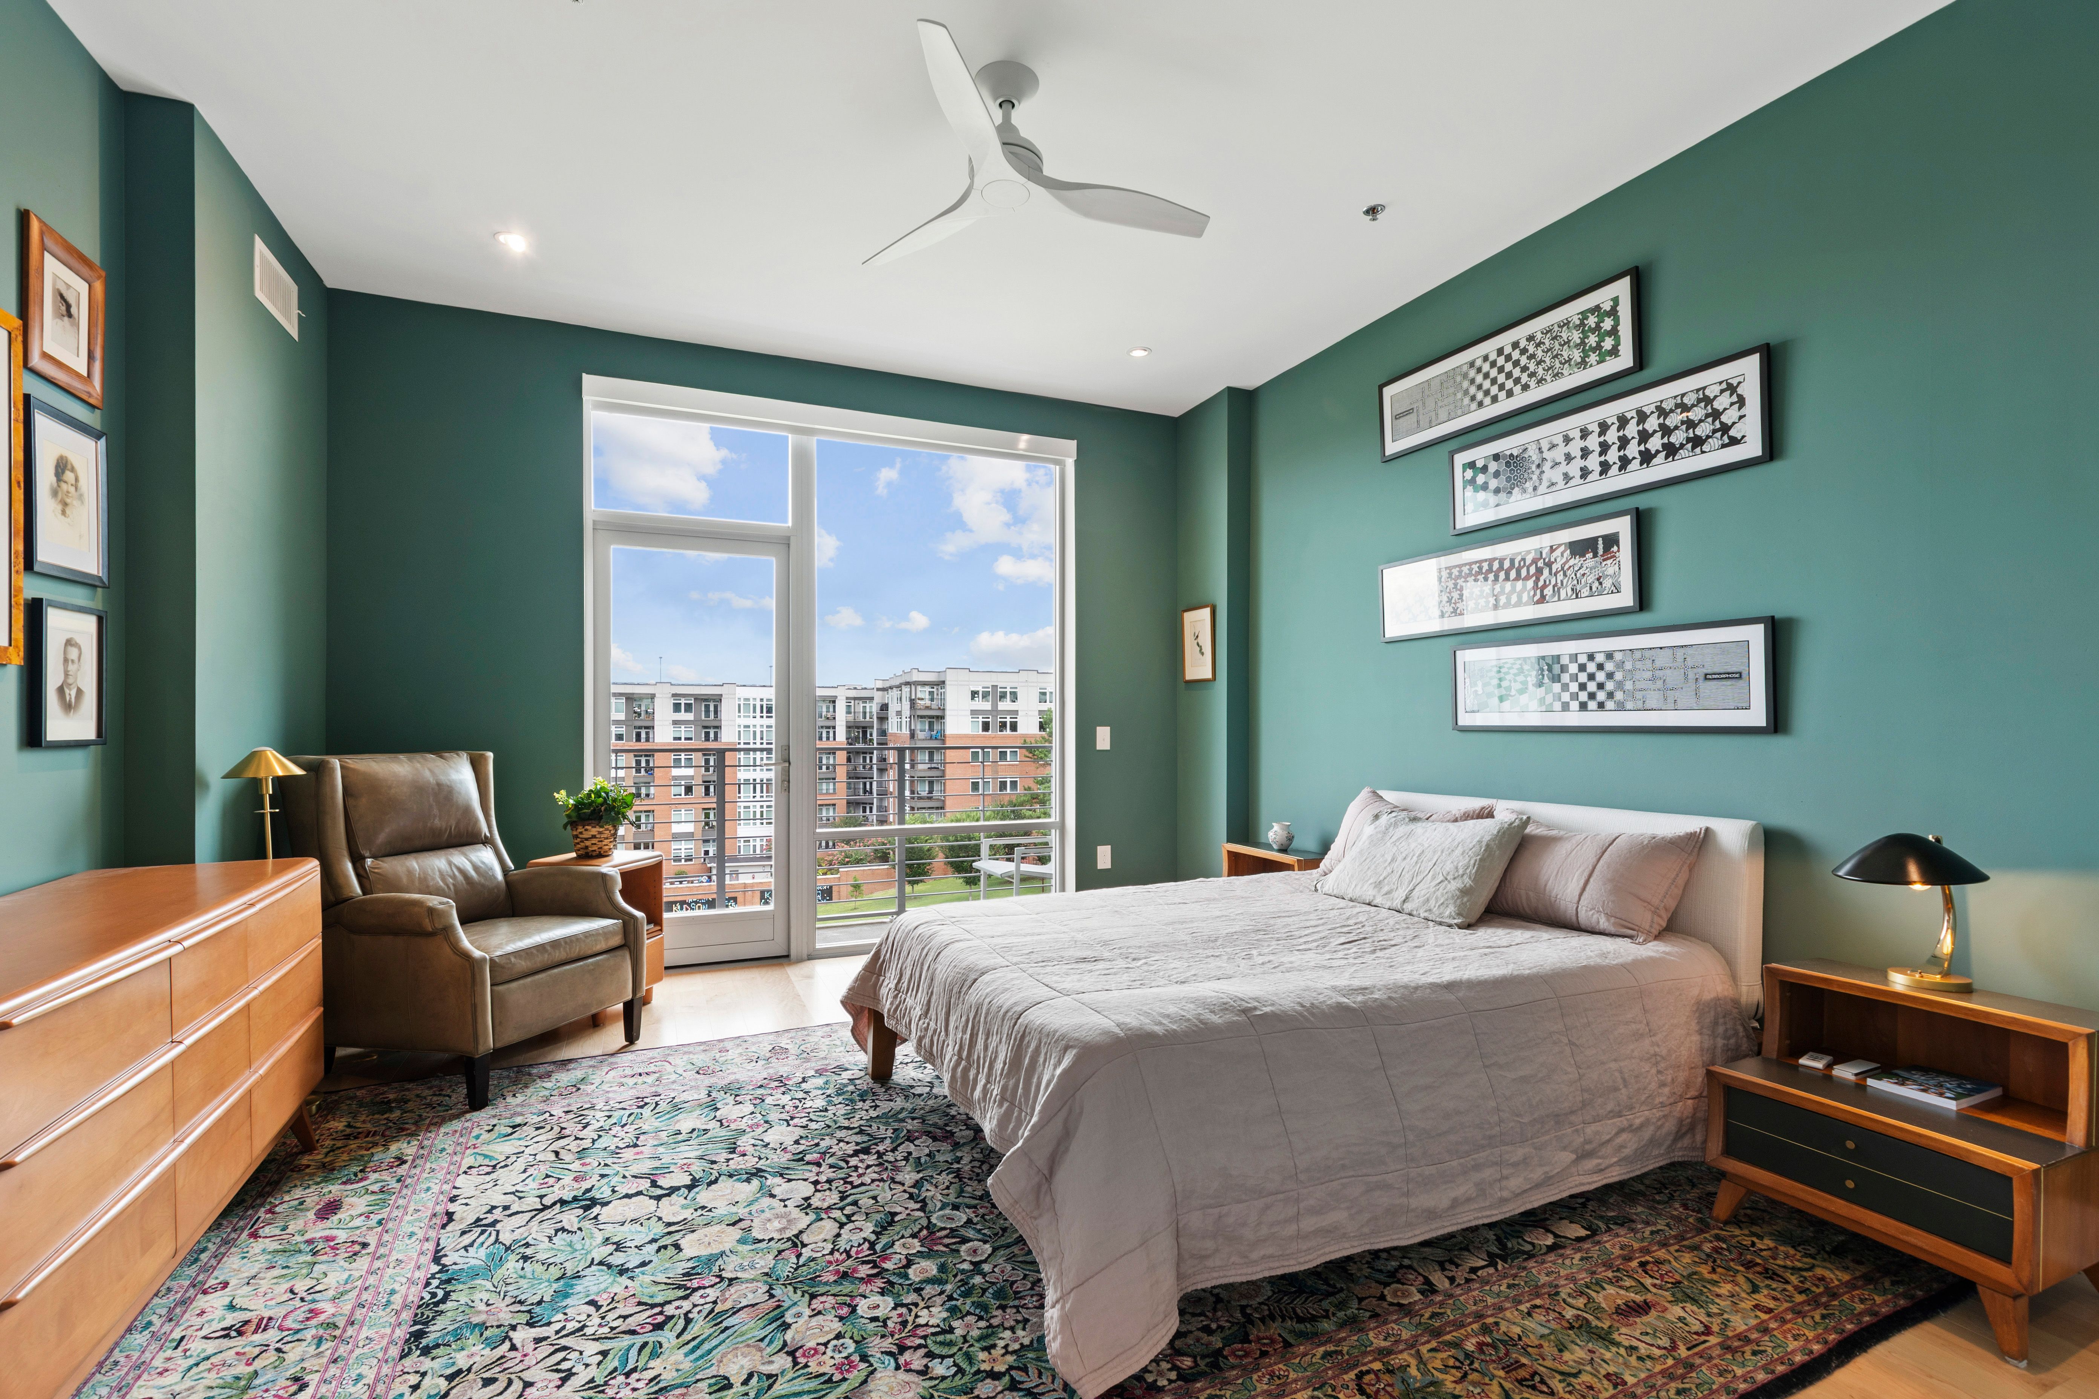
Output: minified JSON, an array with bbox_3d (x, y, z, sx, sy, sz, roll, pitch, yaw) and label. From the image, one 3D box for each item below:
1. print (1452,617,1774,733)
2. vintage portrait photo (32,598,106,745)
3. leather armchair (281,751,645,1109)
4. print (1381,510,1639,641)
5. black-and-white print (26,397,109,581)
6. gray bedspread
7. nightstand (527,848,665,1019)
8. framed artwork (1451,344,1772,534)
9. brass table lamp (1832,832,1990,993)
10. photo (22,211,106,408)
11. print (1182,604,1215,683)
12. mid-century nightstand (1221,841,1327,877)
[{"bbox_3d":[1.896,-0.060,3.087,0.028,0.346,1.120,0,-1,-25],"label":"print"},{"bbox_3d":[-2.446,-0.061,2.188,0.028,0.354,0.258,0,-1,-24],"label":"vintage portrait photo"},{"bbox_3d":[-2.076,0.750,3.172,0.900,1.080,0.690,0,-1,21],"label":"leather armchair"},{"bbox_3d":[1.695,-0.434,3.337,0.030,0.332,1.110,0,-1,-24],"label":"print"},{"bbox_3d":[-2.678,-0.550,2.398,0.025,0.445,0.345,0,-1,-25],"label":"black-and-white print"},{"bbox_3d":[0.640,0.937,2.629,2.160,0.528,1.632,0,-1,-24],"label":"gray bedspread"},{"bbox_3d":[-1.832,0.957,3.542,0.360,0.624,0.390,-1,-1,13],"label":"nightstand"},{"bbox_3d":[1.899,-0.865,3.104,0.028,0.345,1.120,0,-1,-25],"label":"framed artwork"},{"bbox_3d":[1.964,0.477,1.988,0.270,0.345,0.260,0,-1,26],"label":"brass table lamp"},{"bbox_3d":[-2.669,-1.033,2.378,0.030,0.395,0.350,0,-1,-25],"label":"photo"},{"bbox_3d":[0.860,-0.320,5.084,0.025,0.430,0.295,0,-1,-25],"label":"print"},{"bbox_3d":[0.997,0.967,3.941,0.504,0.578,0.528,0,-1,-24],"label":"mid-century nightstand"}]

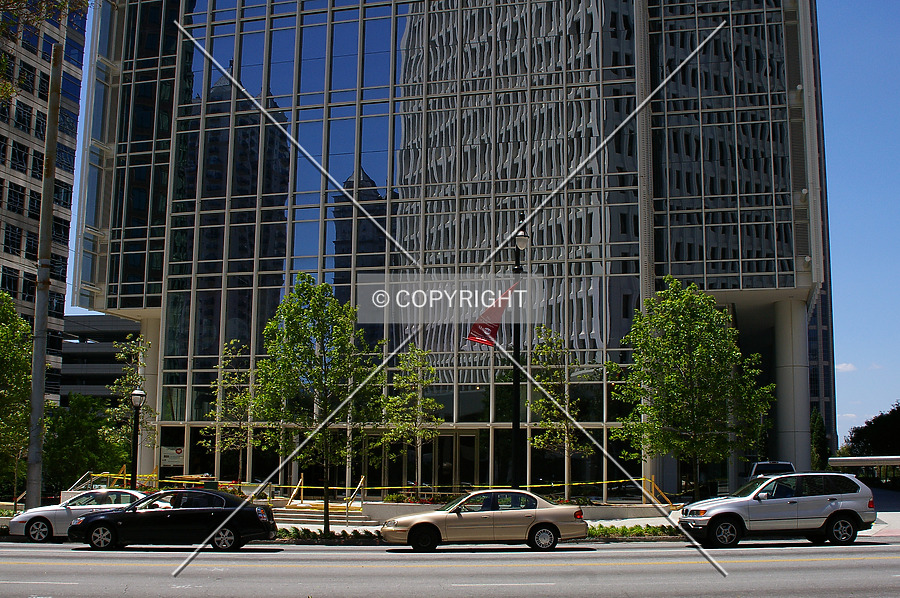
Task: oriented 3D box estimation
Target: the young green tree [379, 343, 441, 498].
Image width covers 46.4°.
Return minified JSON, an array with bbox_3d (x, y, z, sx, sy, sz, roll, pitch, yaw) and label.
[{"bbox_3d":[-1.517,4.516,39.307,2.323,5.817,2.323,1,-10,0],"label":"young green tree"}]

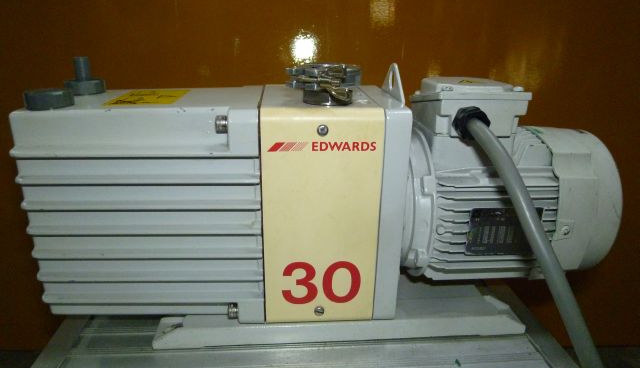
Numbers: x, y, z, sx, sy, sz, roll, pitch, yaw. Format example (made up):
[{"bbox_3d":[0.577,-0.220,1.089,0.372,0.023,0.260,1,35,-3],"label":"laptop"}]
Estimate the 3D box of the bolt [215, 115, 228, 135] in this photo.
[{"bbox_3d":[-0.085,-0.051,0.382,0.010,0.016,0.016,0,20,-3],"label":"bolt"}]

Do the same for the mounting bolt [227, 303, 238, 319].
[{"bbox_3d":[-0.087,0.128,0.447,0.010,0.016,0.016,0,20,-3],"label":"mounting bolt"}]

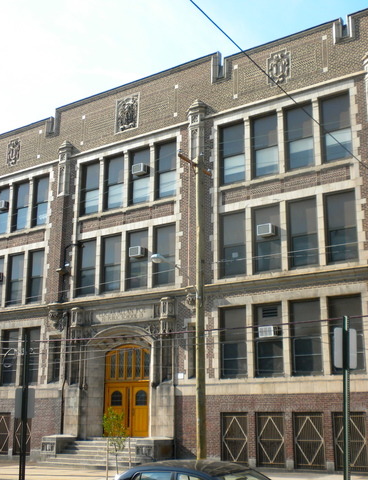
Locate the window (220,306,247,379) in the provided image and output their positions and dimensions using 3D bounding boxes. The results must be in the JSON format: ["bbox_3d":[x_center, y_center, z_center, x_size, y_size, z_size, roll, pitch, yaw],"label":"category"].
[{"bbox_3d":[2.082,4.173,27.816,1.230,2.940,0.200,-10,-18,33],"label":"window"}]

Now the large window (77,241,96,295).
[{"bbox_3d":[-4.808,1.405,34.282,1.230,2.780,0.200,-10,-18,34],"label":"large window"}]

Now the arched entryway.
[{"bbox_3d":[-2.694,7.024,32.168,2.987,4.287,0.500,-10,-18,34],"label":"arched entryway"}]

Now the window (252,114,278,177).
[{"bbox_3d":[3.622,-4.154,30.352,1.340,2.930,0.250,-10,-18,34],"label":"window"}]

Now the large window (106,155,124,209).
[{"bbox_3d":[-3.512,-2.910,35.240,1.320,2.930,0.250,-10,-18,34],"label":"large window"}]

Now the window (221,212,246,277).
[{"bbox_3d":[2.196,0.211,29.438,1.309,2.852,0.220,-10,-18,34],"label":"window"}]

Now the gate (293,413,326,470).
[{"bbox_3d":[4.706,7.492,25.527,1.238,2.024,0.100,-10,-18,34],"label":"gate"}]

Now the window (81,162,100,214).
[{"bbox_3d":[-4.854,-2.676,36.160,1.320,2.930,0.250,-10,-18,34],"label":"window"}]

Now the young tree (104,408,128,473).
[{"bbox_3d":[-2.299,6.775,22.765,0.840,2.367,0.840,0,-15,0],"label":"young tree"}]

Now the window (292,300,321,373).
[{"bbox_3d":[4.780,3.766,26.553,1.230,2.780,0.200,-10,-18,34],"label":"window"}]

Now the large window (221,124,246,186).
[{"bbox_3d":[2.187,-3.858,30.459,1.230,2.780,0.200,-10,-18,34],"label":"large window"}]

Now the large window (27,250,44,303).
[{"bbox_3d":[-7.798,1.955,36.358,1.230,2.780,0.200,-10,-18,34],"label":"large window"}]

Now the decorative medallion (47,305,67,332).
[{"bbox_3d":[-6.433,3.984,34.328,0.910,1.179,0.420,-10,-18,34],"label":"decorative medallion"}]

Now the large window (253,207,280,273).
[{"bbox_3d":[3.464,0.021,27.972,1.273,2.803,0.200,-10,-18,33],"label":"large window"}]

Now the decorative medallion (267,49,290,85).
[{"bbox_3d":[4.217,-7.735,30.624,1.235,1.702,0.200,-10,-18,34],"label":"decorative medallion"}]

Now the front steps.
[{"bbox_3d":[-3.735,9.187,29.707,5.900,1.100,2.500,-10,-18,34],"label":"front steps"}]

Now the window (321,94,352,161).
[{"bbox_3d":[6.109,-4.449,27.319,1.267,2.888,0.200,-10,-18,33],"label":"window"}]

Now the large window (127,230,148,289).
[{"bbox_3d":[-2.134,0.970,32.431,1.309,2.852,0.220,-10,-18,34],"label":"large window"}]

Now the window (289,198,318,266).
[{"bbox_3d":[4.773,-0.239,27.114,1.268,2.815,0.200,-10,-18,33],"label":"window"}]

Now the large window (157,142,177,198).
[{"bbox_3d":[-0.822,-3.379,33.398,1.320,2.930,0.250,-10,-18,34],"label":"large window"}]

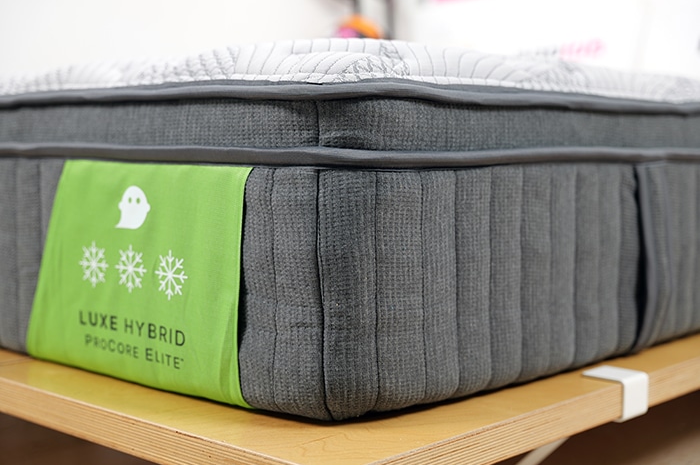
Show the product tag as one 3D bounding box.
[{"bbox_3d":[-0.214,0.040,1.011,0.325,0.218,0.030,4,7,39],"label":"product tag"}]

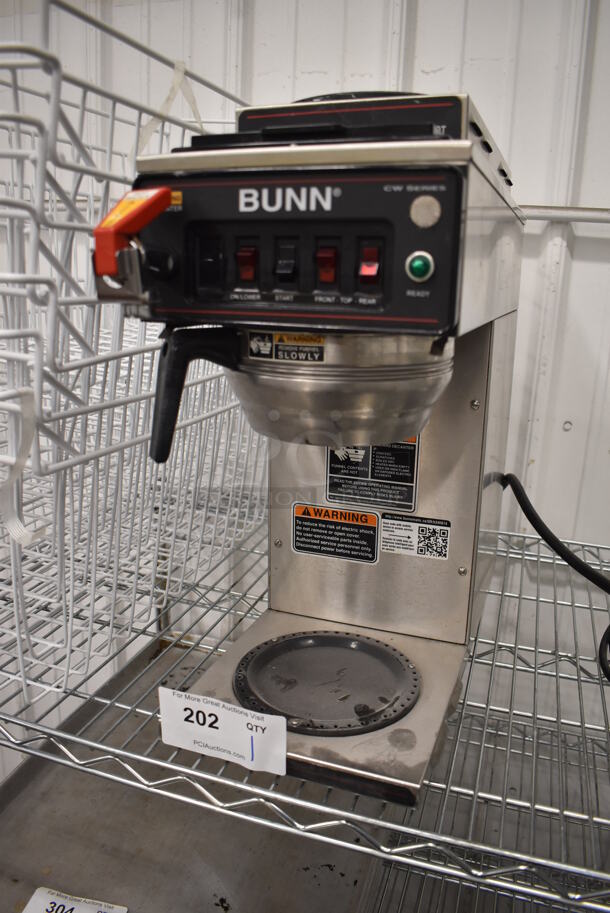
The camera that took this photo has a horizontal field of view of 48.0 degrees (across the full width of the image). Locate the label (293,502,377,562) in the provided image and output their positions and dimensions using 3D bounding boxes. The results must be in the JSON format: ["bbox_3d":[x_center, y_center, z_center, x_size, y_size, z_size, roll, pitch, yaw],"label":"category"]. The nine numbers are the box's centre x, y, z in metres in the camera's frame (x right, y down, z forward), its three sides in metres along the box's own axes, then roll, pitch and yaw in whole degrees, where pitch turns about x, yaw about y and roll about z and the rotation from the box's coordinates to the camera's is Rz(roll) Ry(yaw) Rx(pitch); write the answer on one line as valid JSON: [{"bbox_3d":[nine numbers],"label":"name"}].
[{"bbox_3d":[0.029,0.077,0.686,0.092,0.055,0.002,6,15,20],"label":"label"}]

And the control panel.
[{"bbox_3d":[-0.010,-0.127,0.425,0.213,0.094,0.020,6,15,20],"label":"control panel"}]

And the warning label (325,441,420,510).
[{"bbox_3d":[0.064,0.007,0.655,0.089,0.086,0.002,6,15,20],"label":"warning label"}]

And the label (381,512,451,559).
[{"bbox_3d":[0.105,0.077,0.655,0.066,0.040,0.002,6,15,20],"label":"label"}]

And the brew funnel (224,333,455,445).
[{"bbox_3d":[0.026,-0.059,0.540,0.177,0.097,0.177,6,15,20],"label":"brew funnel"}]

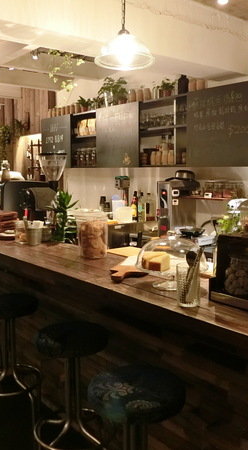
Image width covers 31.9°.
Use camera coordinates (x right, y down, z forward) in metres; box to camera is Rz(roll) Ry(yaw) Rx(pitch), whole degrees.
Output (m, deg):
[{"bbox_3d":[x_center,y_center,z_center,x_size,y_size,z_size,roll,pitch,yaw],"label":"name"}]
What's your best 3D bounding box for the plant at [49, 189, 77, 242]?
[{"bbox_3d":[-0.423,-0.065,3.029,0.190,0.335,0.190,0,7,0],"label":"plant"}]

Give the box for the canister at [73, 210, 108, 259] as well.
[{"bbox_3d":[-0.189,0.050,2.394,0.172,0.250,0.172,0,7,0],"label":"canister"}]

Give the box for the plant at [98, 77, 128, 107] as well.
[{"bbox_3d":[-0.098,-1.298,4.319,0.270,0.300,0.310,-6,9,-39],"label":"plant"}]

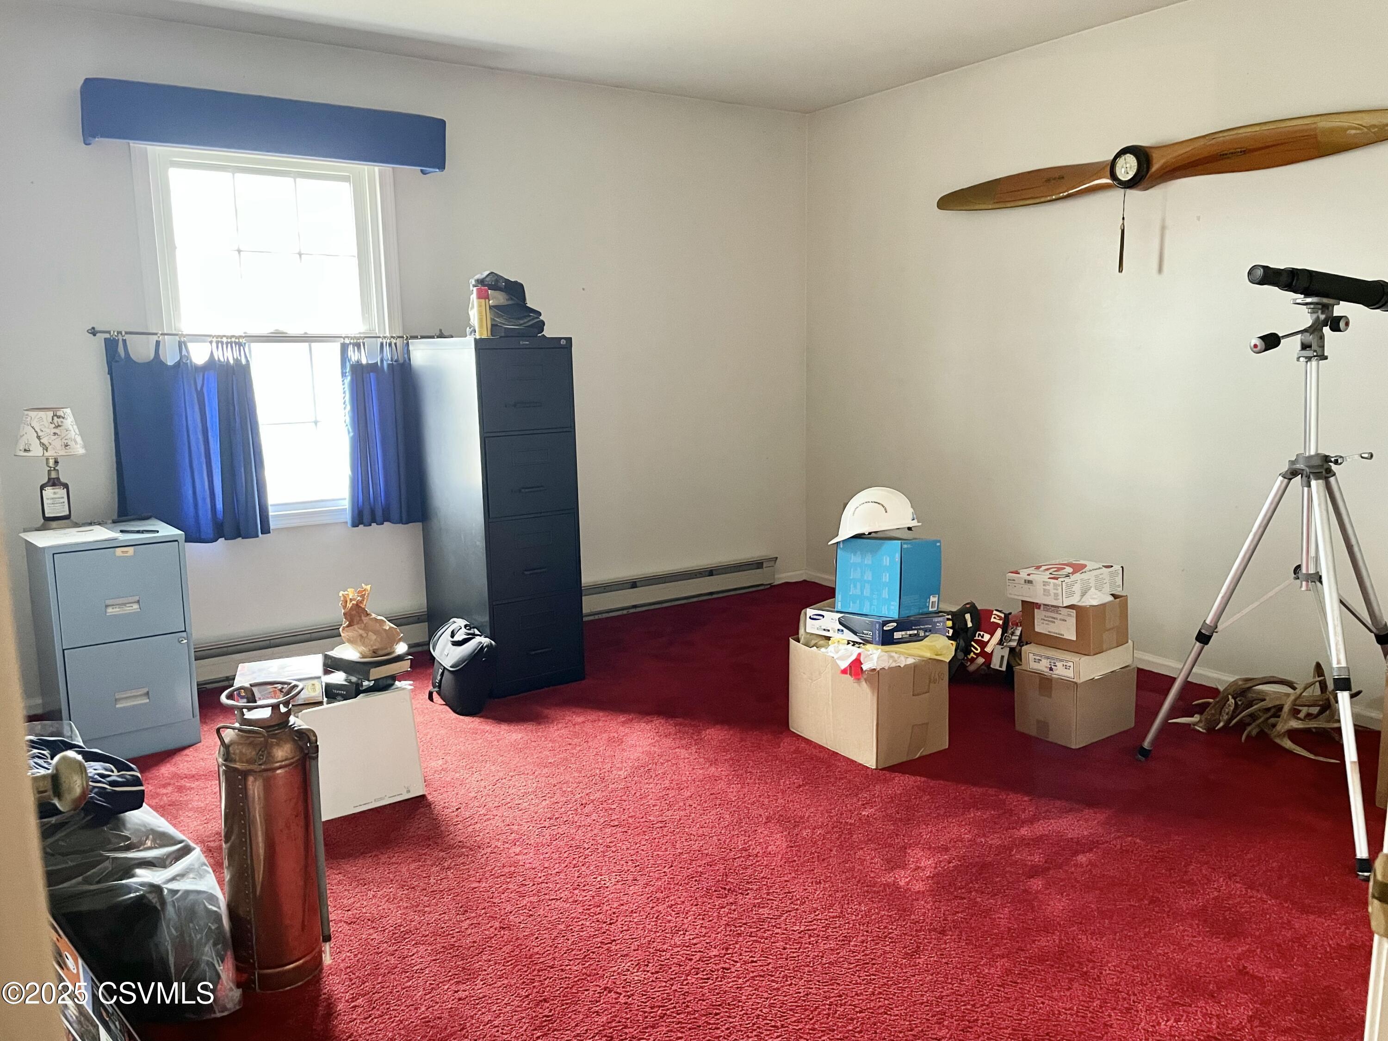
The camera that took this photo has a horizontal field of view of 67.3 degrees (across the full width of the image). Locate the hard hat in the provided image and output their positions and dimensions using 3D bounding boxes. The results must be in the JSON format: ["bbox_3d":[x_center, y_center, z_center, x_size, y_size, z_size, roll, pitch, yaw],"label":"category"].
[{"bbox_3d":[0.583,-0.011,3.355,0.292,0.153,0.225,-6,7,21],"label":"hard hat"}]

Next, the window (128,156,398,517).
[{"bbox_3d":[-1.608,-0.706,4.089,0.945,1.481,0.100,-7,11,-33],"label":"window"}]

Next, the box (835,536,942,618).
[{"bbox_3d":[0.632,0.179,3.380,0.239,0.232,0.239,2,2,43],"label":"box"}]

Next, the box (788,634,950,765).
[{"bbox_3d":[0.564,0.564,3.400,0.296,0.306,0.436,-6,11,-31],"label":"box"}]

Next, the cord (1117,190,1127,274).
[{"bbox_3d":[1.589,-1.069,3.859,0.020,0.308,0.022,-7,11,-33],"label":"cord"}]

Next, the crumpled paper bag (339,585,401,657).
[{"bbox_3d":[-0.957,0.298,3.090,0.175,0.192,0.150,-4,10,-18],"label":"crumpled paper bag"}]

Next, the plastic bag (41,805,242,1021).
[{"bbox_3d":[-1.174,0.778,2.128,0.390,0.340,0.420,-4,10,-18],"label":"plastic bag"}]

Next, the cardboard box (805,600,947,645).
[{"bbox_3d":[0.595,0.333,3.407,0.307,0.076,0.328,-3,4,-37],"label":"cardboard box"}]

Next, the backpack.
[{"bbox_3d":[-0.834,0.526,3.772,0.190,0.305,0.185,6,12,38],"label":"backpack"}]

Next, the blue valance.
[{"bbox_3d":[-1.561,-1.452,3.897,1.244,0.194,0.172,-7,11,-33],"label":"blue valance"}]

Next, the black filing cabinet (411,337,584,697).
[{"bbox_3d":[-0.780,-0.048,4.135,0.382,1.319,0.658,-7,11,-33],"label":"black filing cabinet"}]

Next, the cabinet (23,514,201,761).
[{"bbox_3d":[-1.931,0.386,3.474,0.387,0.708,0.436,-8,12,-38],"label":"cabinet"}]

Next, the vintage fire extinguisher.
[{"bbox_3d":[-0.860,0.639,2.149,0.209,0.602,0.179,-9,13,-43],"label":"vintage fire extinguisher"}]

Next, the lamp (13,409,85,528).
[{"bbox_3d":[-2.169,-0.173,3.505,0.243,0.402,0.243,-7,11,-33],"label":"lamp"}]

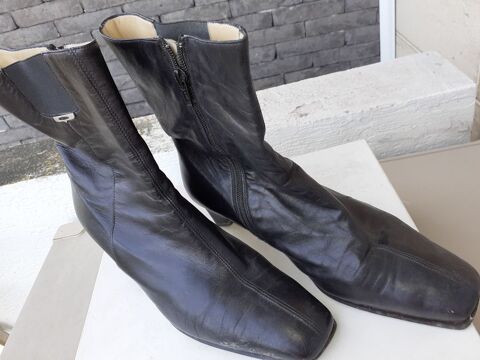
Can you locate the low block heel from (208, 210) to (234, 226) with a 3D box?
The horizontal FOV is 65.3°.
[{"bbox_3d":[-0.017,0.024,0.428,0.039,0.028,0.042,20,52,37],"label":"low block heel"}]

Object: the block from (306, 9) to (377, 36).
[{"bbox_3d":[0.288,-0.475,1.099,0.200,0.048,0.090,-10,40,9],"label":"block"}]

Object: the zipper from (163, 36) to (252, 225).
[{"bbox_3d":[-0.018,-0.025,0.311,0.042,0.192,0.021,20,52,37],"label":"zipper"}]

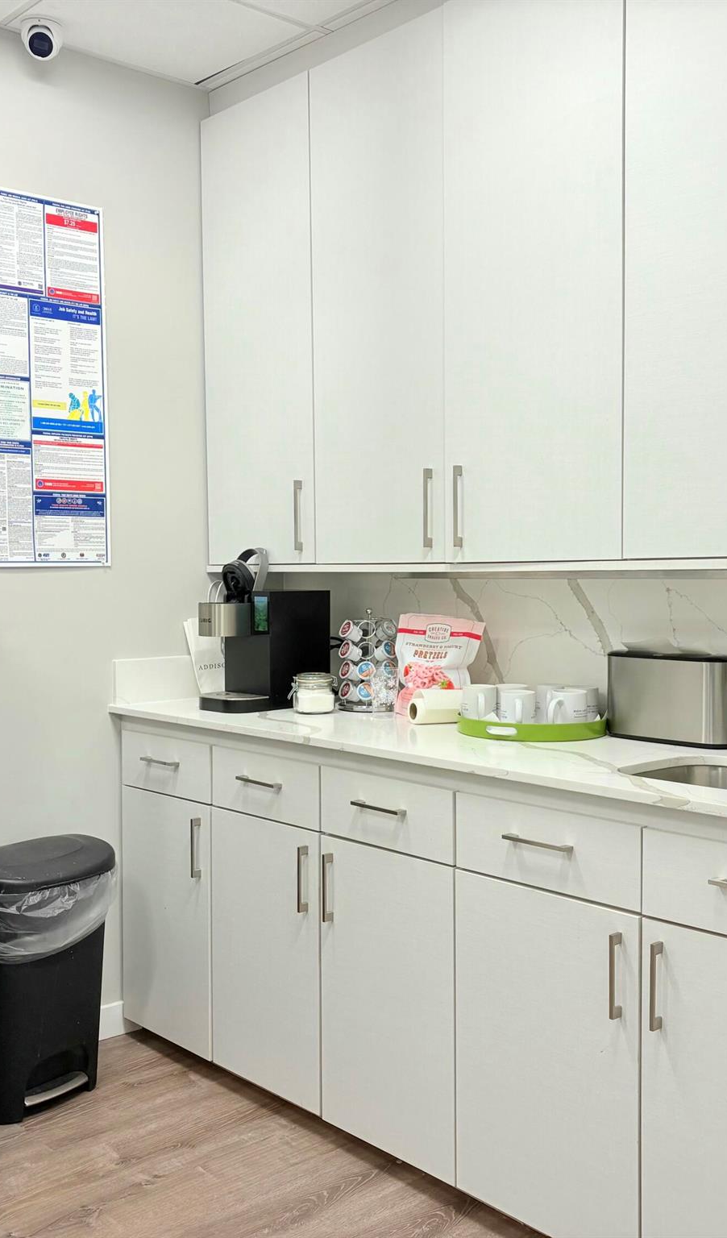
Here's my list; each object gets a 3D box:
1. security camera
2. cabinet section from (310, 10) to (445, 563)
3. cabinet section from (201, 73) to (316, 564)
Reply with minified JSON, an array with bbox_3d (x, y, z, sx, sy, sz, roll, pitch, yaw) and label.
[{"bbox_3d":[-0.828,-1.475,3.178,0.107,0.094,0.110,0,2,-1],"label":"security camera"},{"bbox_3d":[0.167,-0.795,3.221,0.375,1.294,0.488,-2,3,-41],"label":"cabinet section"},{"bbox_3d":[-0.165,-0.808,3.595,0.375,1.294,0.512,-2,3,-41],"label":"cabinet section"}]

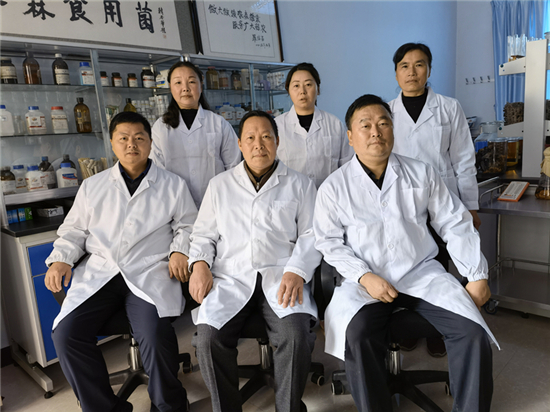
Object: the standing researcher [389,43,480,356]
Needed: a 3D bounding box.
[{"bbox_3d":[0.741,-0.014,2.288,0.530,1.626,0.310,-2,10,10],"label":"standing researcher"}]

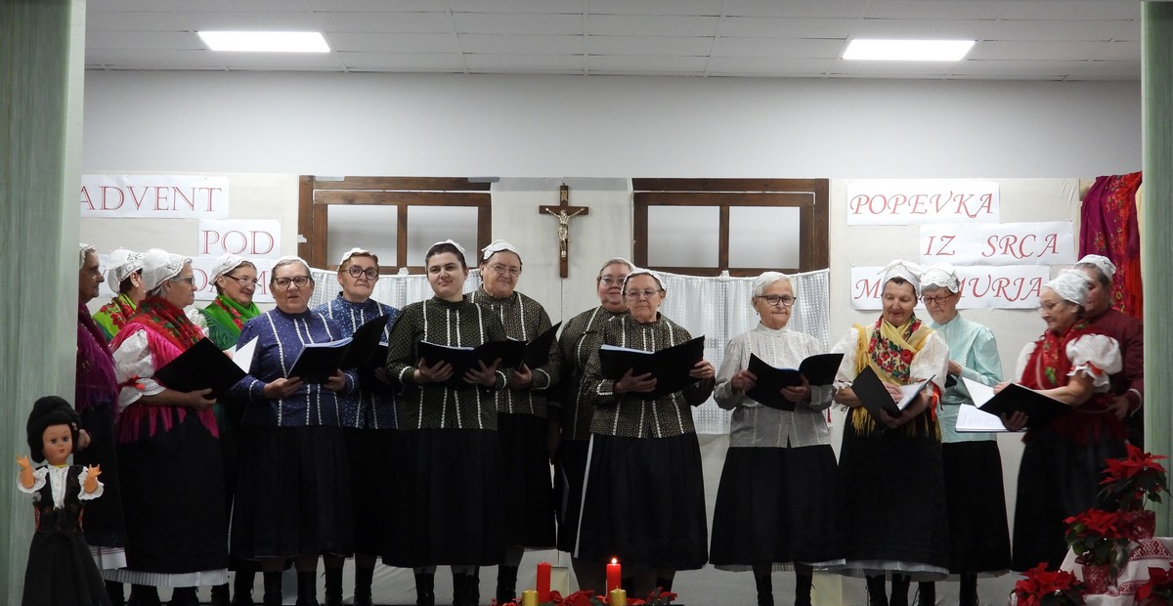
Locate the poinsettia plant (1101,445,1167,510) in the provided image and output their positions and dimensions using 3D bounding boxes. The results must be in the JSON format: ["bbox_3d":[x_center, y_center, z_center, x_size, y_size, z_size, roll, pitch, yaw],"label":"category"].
[{"bbox_3d":[2.150,0.684,11.300,0.265,0.265,0.265,1,-4,0],"label":"poinsettia plant"}]

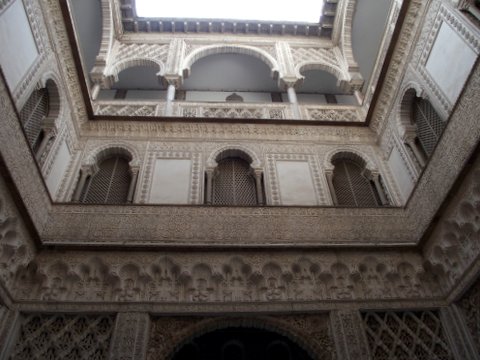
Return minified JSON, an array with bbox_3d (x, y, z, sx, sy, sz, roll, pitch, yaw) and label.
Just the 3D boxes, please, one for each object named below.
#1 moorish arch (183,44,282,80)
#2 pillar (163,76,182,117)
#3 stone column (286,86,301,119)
[{"bbox_3d":[-0.212,-2.931,9.635,2.238,1.427,0.250,1,-45,-3],"label":"moorish arch"},{"bbox_3d":[-1.496,-1.781,8.382,0.360,1.753,0.340,1,-45,-3],"label":"pillar"},{"bbox_3d":[1.180,-1.617,8.382,0.180,1.377,0.180,1,-45,-3],"label":"stone column"}]

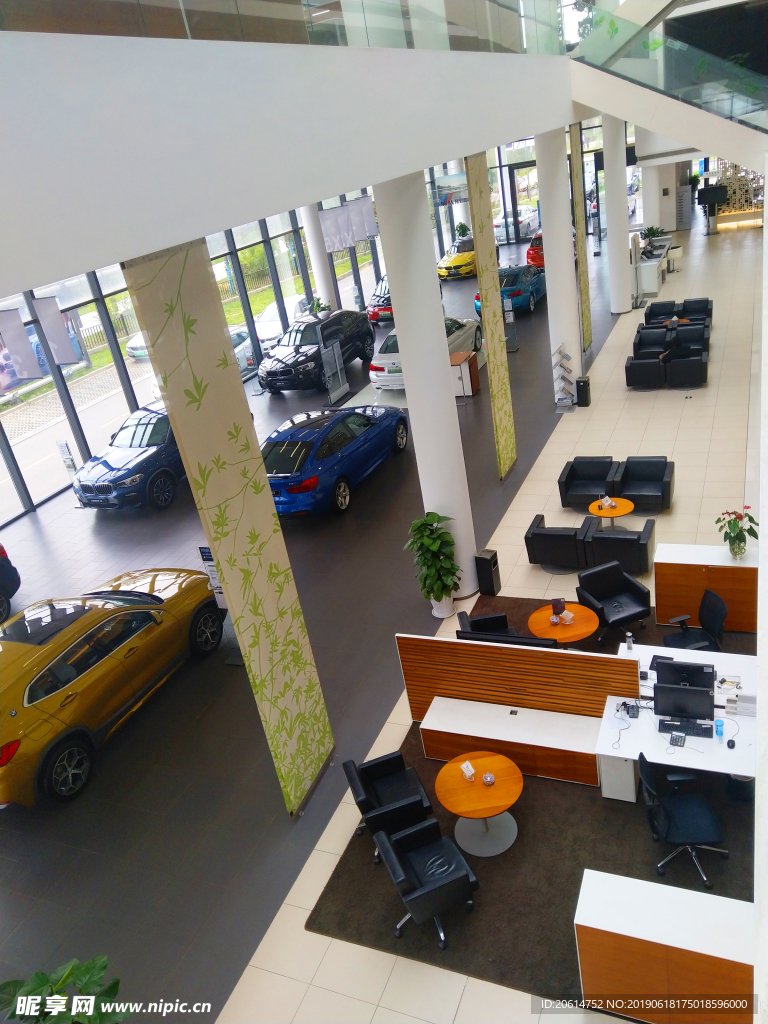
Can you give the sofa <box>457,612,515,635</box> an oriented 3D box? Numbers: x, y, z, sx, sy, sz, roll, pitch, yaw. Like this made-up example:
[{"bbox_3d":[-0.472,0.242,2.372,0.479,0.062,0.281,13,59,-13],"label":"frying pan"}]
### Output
[{"bbox_3d":[1.344,1.638,9.101,0.661,0.755,0.616,-10,25,2],"label":"sofa"}]

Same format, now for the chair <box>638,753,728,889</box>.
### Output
[{"bbox_3d":[2.631,2.658,6.441,0.650,0.970,0.630,-6,26,11],"label":"chair"}]

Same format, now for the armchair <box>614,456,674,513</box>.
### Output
[{"bbox_3d":[4.307,-0.464,12.189,0.834,0.730,0.730,2,28,26],"label":"armchair"}]

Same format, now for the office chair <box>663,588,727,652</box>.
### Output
[{"bbox_3d":[3.494,1.484,8.334,0.650,0.980,0.616,-13,25,-4],"label":"office chair"}]

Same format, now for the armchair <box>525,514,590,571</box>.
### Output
[{"bbox_3d":[2.661,0.412,11.070,0.826,0.735,0.762,2,28,26],"label":"armchair"}]

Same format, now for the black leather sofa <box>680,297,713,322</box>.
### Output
[{"bbox_3d":[8.667,-5.501,20.490,0.870,0.750,0.800,0,27,24],"label":"black leather sofa"}]

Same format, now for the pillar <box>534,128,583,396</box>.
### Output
[{"bbox_3d":[3.873,-5.230,16.364,0.650,5.720,0.650,2,26,26],"label":"pillar"}]

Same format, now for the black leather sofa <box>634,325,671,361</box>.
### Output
[{"bbox_3d":[6.815,-4.198,18.688,0.837,0.735,0.791,2,27,25],"label":"black leather sofa"}]

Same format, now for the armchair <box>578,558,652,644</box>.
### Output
[{"bbox_3d":[2.924,1.167,9.436,0.650,0.800,0.670,-18,26,-16],"label":"armchair"}]

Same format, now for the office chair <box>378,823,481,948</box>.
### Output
[{"bbox_3d":[0.382,3.169,6.469,0.670,0.800,0.650,-17,26,-13],"label":"office chair"}]

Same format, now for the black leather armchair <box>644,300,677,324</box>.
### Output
[{"bbox_3d":[7.777,-5.435,20.614,0.834,0.730,0.730,1,28,24],"label":"black leather armchair"}]

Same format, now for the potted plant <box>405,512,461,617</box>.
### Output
[{"bbox_3d":[0.712,0.740,10.257,0.633,1.531,0.613,2,27,25],"label":"potted plant"}]

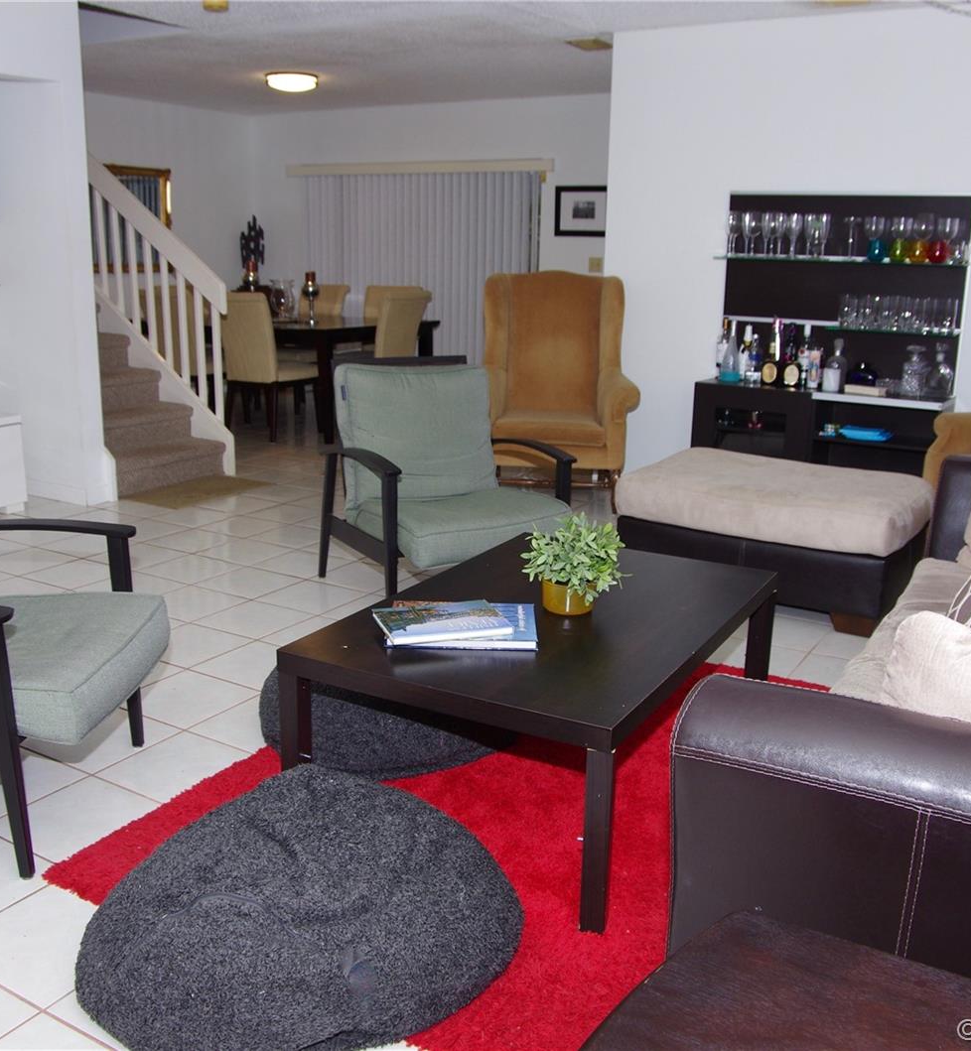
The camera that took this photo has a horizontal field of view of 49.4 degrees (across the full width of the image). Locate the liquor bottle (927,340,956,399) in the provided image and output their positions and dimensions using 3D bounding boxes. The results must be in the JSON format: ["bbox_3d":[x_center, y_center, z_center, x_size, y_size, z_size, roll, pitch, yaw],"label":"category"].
[{"bbox_3d":[2.126,-0.724,4.891,0.112,0.249,0.112,10,17,29],"label":"liquor bottle"}]

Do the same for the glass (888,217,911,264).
[{"bbox_3d":[1.988,-1.365,5.052,0.092,0.215,0.092,10,17,29],"label":"glass"}]

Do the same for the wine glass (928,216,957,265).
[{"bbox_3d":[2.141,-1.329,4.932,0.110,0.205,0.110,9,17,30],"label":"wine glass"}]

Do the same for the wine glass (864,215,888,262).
[{"bbox_3d":[1.842,-1.352,4.960,0.090,0.204,0.090,10,17,29],"label":"wine glass"}]

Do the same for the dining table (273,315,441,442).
[{"bbox_3d":[-1.484,-1.200,8.079,1.750,0.765,1.330,10,17,29],"label":"dining table"}]

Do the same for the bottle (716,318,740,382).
[{"bbox_3d":[1.294,-0.916,5.553,0.092,0.315,0.092,9,17,30],"label":"bottle"}]

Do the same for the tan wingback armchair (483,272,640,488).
[{"bbox_3d":[0.356,-0.734,5.645,0.850,1.190,0.820,3,15,6],"label":"tan wingback armchair"}]

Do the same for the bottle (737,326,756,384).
[{"bbox_3d":[1.353,-0.875,5.449,0.080,0.290,0.080,9,17,30],"label":"bottle"}]

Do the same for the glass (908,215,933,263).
[{"bbox_3d":[2.015,-1.329,4.860,0.090,0.214,0.090,10,17,29],"label":"glass"}]

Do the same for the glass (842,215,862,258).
[{"bbox_3d":[1.790,-1.404,5.149,0.090,0.190,0.090,9,17,30],"label":"glass"}]

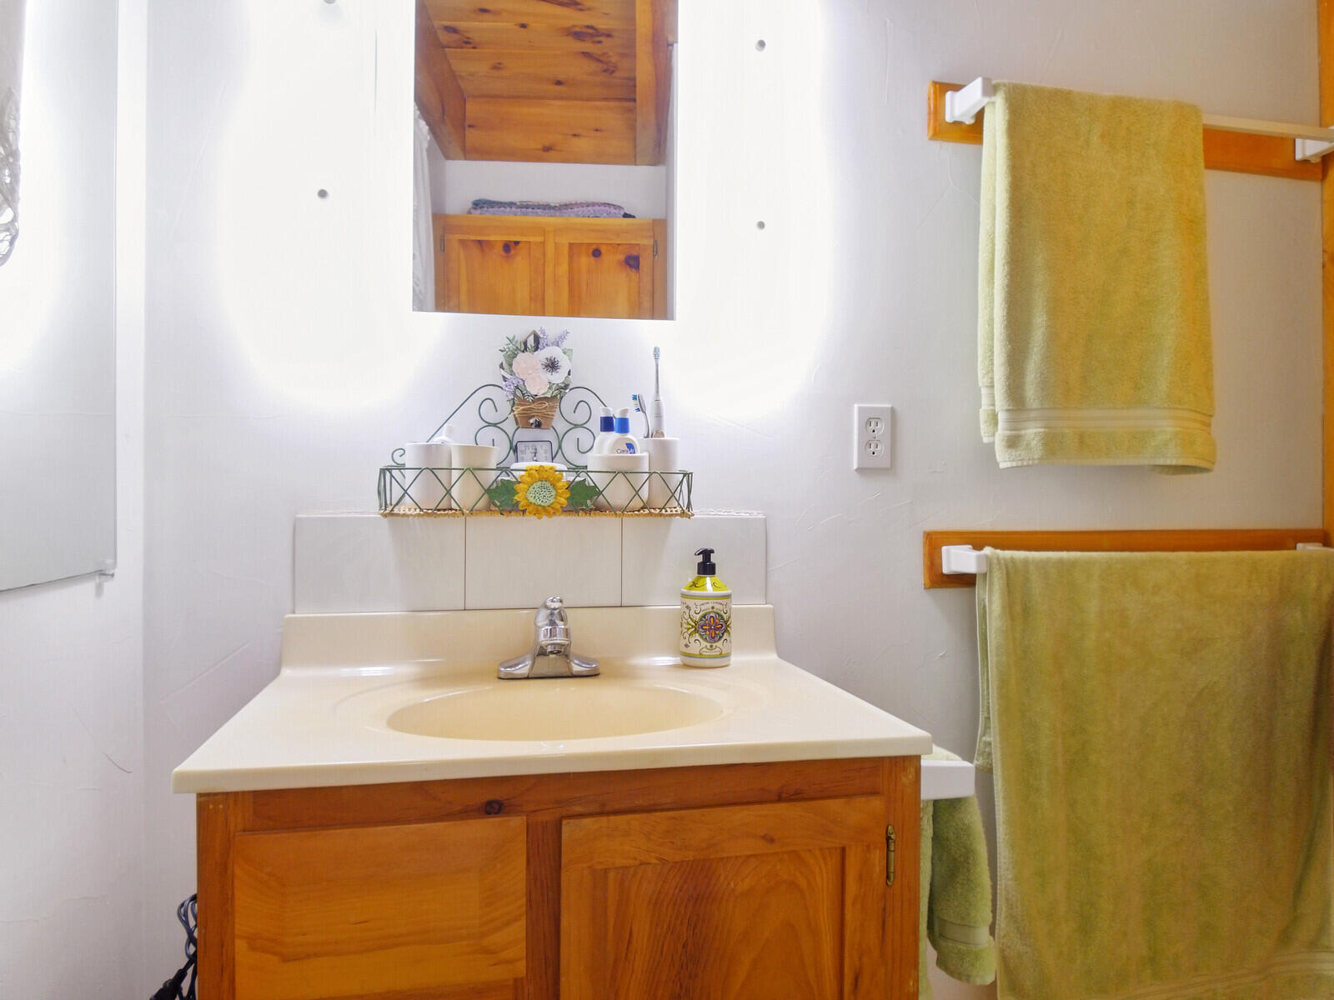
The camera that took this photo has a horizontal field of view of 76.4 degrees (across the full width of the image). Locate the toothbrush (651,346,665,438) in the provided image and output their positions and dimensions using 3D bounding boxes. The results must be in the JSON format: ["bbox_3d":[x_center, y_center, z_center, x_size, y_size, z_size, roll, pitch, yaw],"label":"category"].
[{"bbox_3d":[-0.014,-0.129,1.358,0.022,0.232,0.027,-1,3,-6],"label":"toothbrush"}]

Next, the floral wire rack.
[{"bbox_3d":[-0.197,-0.079,1.321,0.468,0.211,0.113,0,0,-13],"label":"floral wire rack"}]

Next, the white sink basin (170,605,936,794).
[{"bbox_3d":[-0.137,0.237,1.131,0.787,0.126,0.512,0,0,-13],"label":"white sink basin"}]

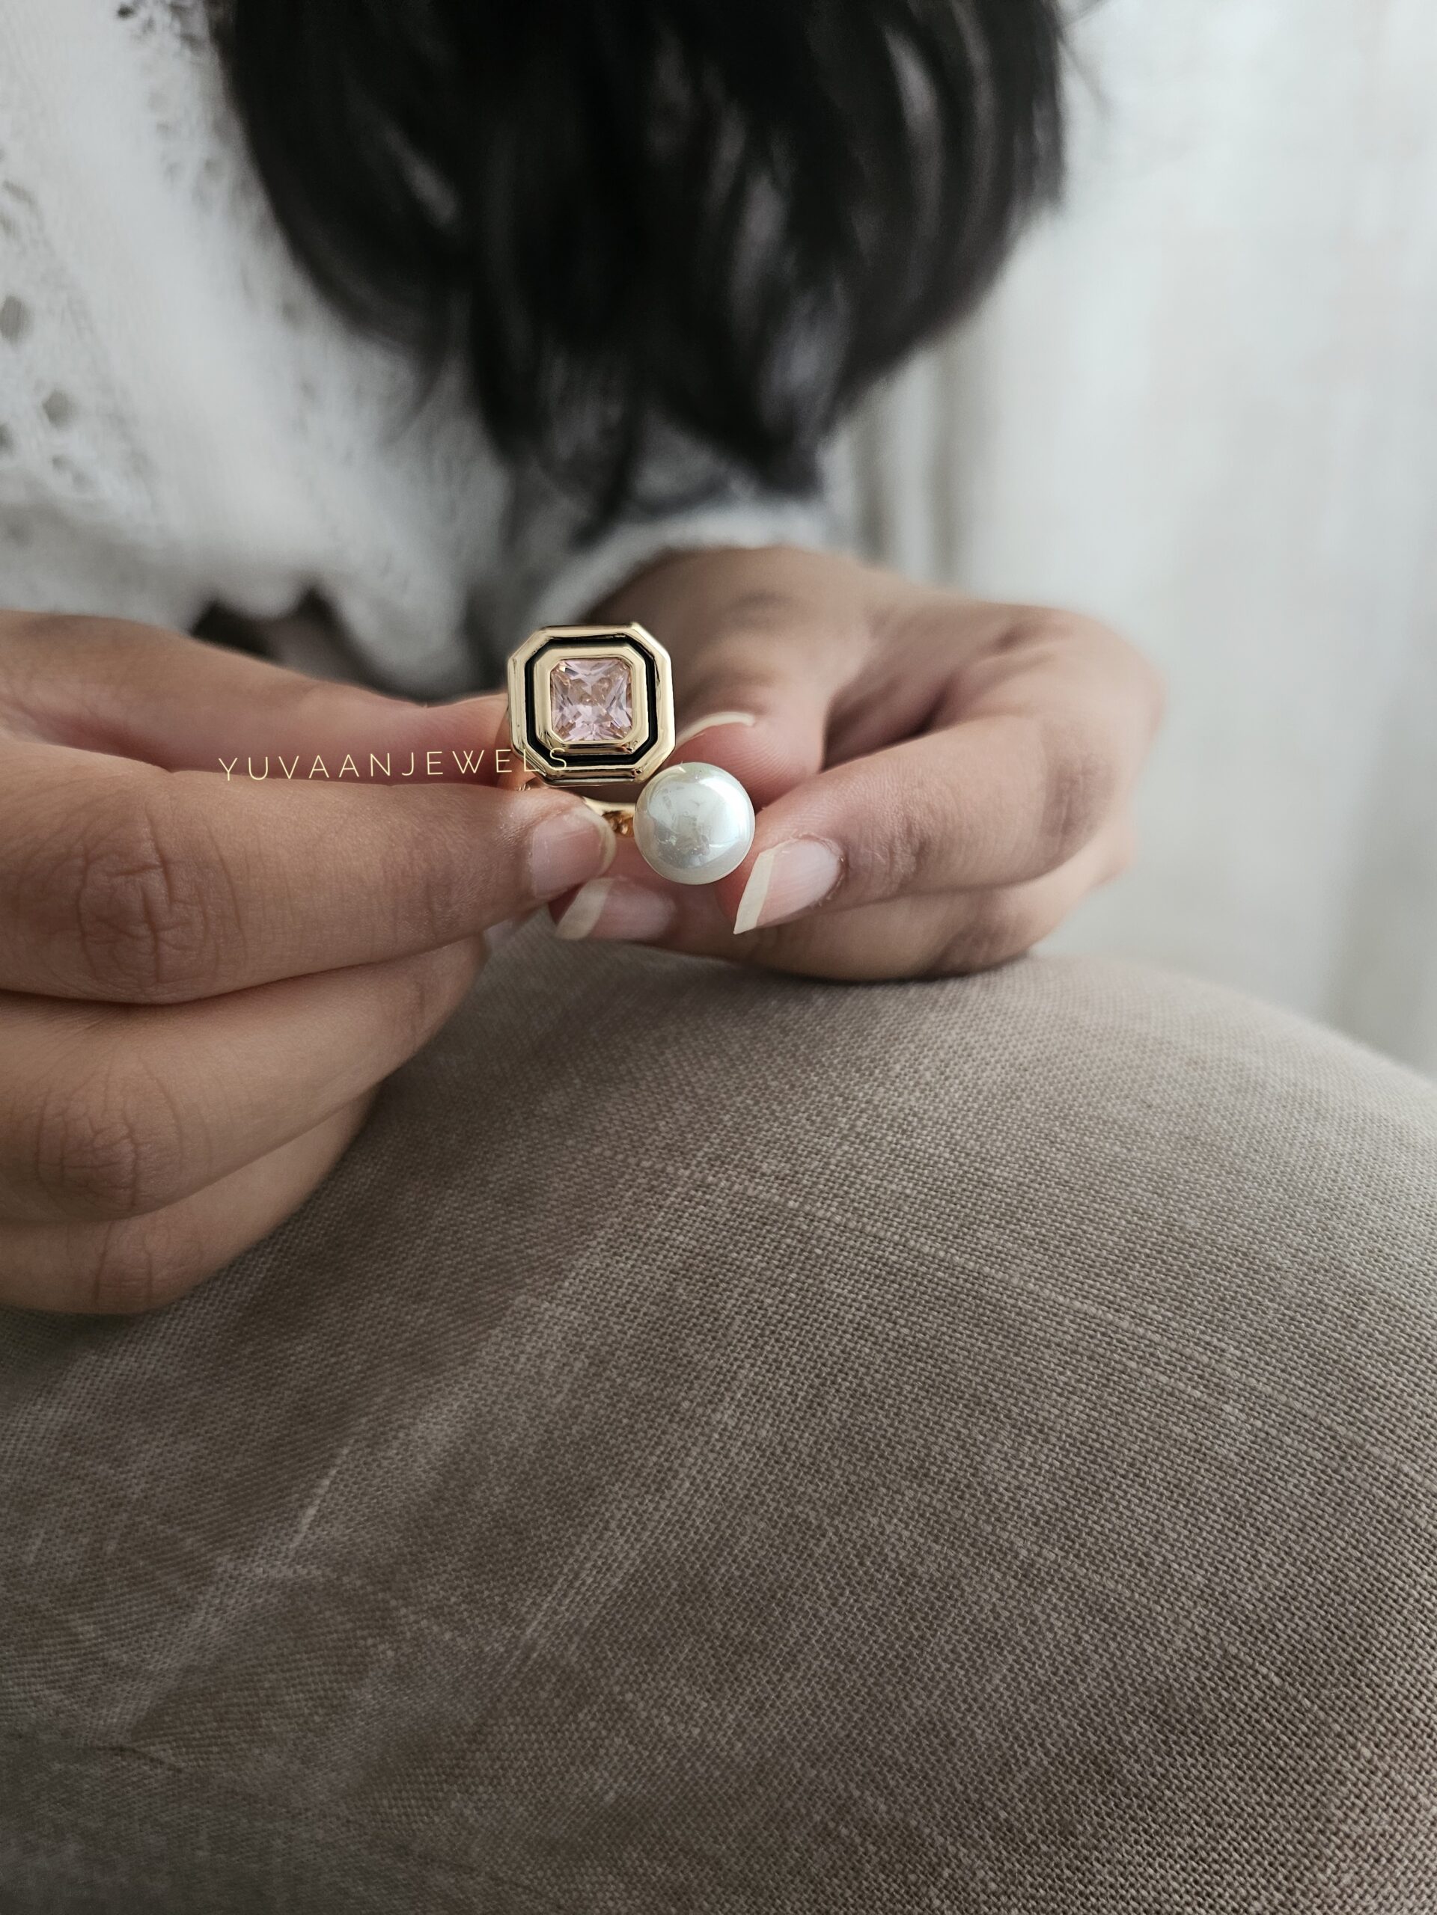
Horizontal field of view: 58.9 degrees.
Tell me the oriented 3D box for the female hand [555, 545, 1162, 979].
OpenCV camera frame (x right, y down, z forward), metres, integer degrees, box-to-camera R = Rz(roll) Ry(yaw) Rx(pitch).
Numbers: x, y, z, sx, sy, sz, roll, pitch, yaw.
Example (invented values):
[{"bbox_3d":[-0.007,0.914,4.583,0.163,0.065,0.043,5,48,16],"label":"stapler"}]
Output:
[{"bbox_3d":[0.020,-0.033,0.178,0.076,0.050,0.108,0,24,0],"label":"female hand"}]

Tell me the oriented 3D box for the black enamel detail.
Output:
[{"bbox_3d":[-0.013,-0.025,0.126,0.013,0.013,0.002,-3,-3,-7],"label":"black enamel detail"}]

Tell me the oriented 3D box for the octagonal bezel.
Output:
[{"bbox_3d":[-0.013,-0.025,0.128,0.016,0.016,0.005,-3,-3,-7],"label":"octagonal bezel"}]

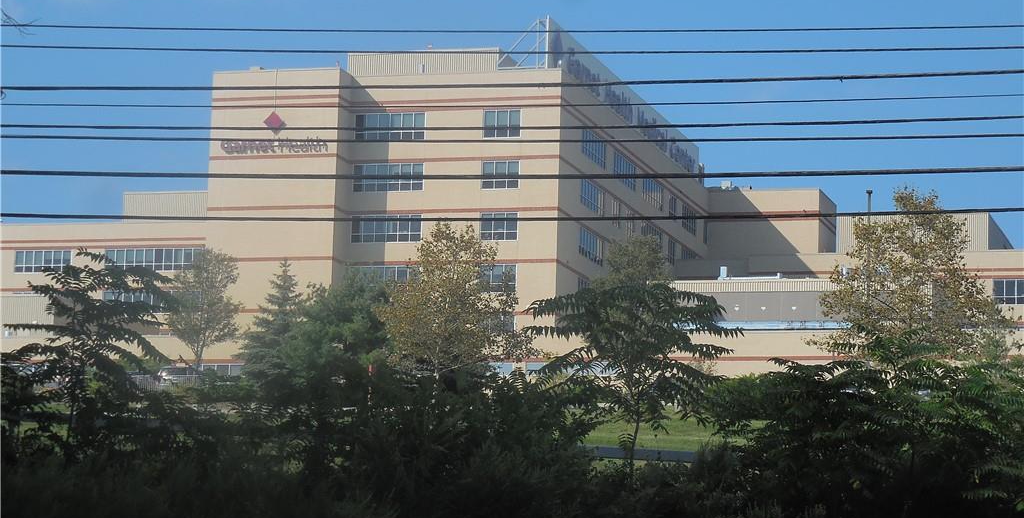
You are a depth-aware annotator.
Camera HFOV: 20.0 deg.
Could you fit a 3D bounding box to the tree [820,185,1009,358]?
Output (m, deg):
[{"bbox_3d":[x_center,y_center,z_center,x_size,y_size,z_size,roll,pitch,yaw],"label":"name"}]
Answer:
[{"bbox_3d":[17.772,1.759,128.004,8.480,9.990,8.060,2,-9,0],"label":"tree"}]

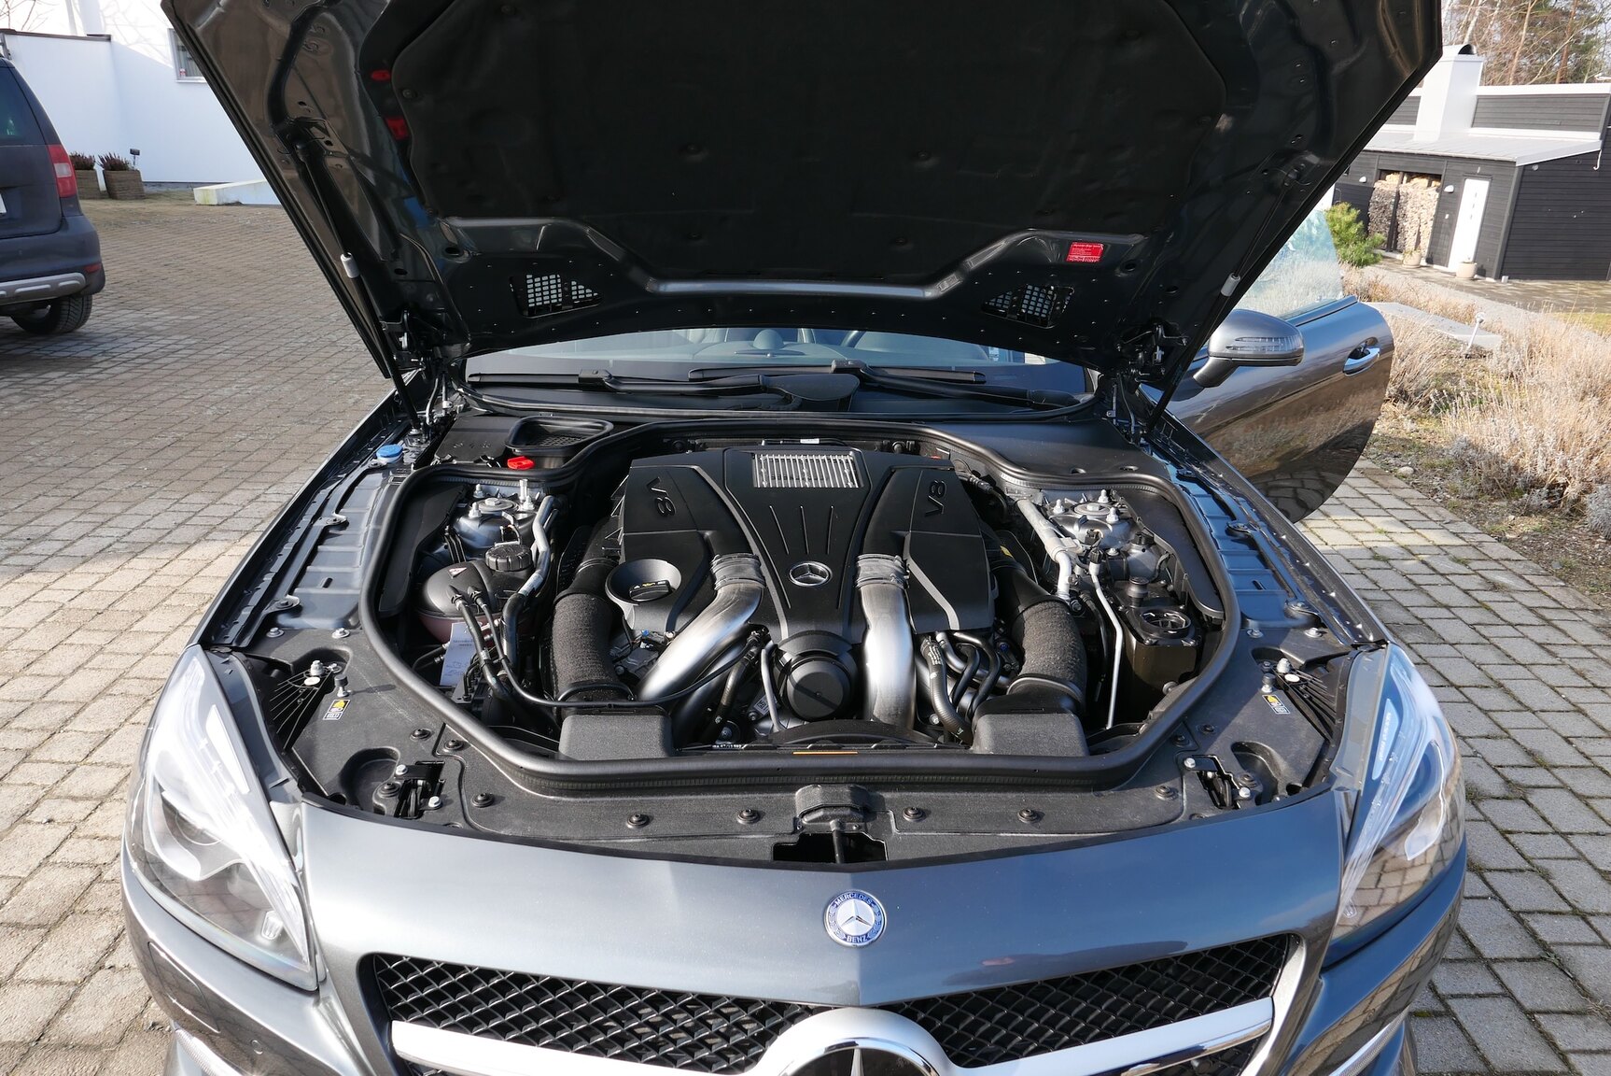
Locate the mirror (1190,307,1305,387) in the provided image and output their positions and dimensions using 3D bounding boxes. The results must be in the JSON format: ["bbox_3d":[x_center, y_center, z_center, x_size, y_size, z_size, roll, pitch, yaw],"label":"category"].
[{"bbox_3d":[1.027,-0.440,2.480,0.235,0.160,0.135,17,26,37],"label":"mirror"}]

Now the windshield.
[{"bbox_3d":[-0.056,-0.563,2.577,1.400,0.150,0.760,0,48,-4],"label":"windshield"}]

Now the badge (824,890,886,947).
[{"bbox_3d":[0.046,0.348,0.985,0.057,0.008,0.057,0,44,-4],"label":"badge"}]

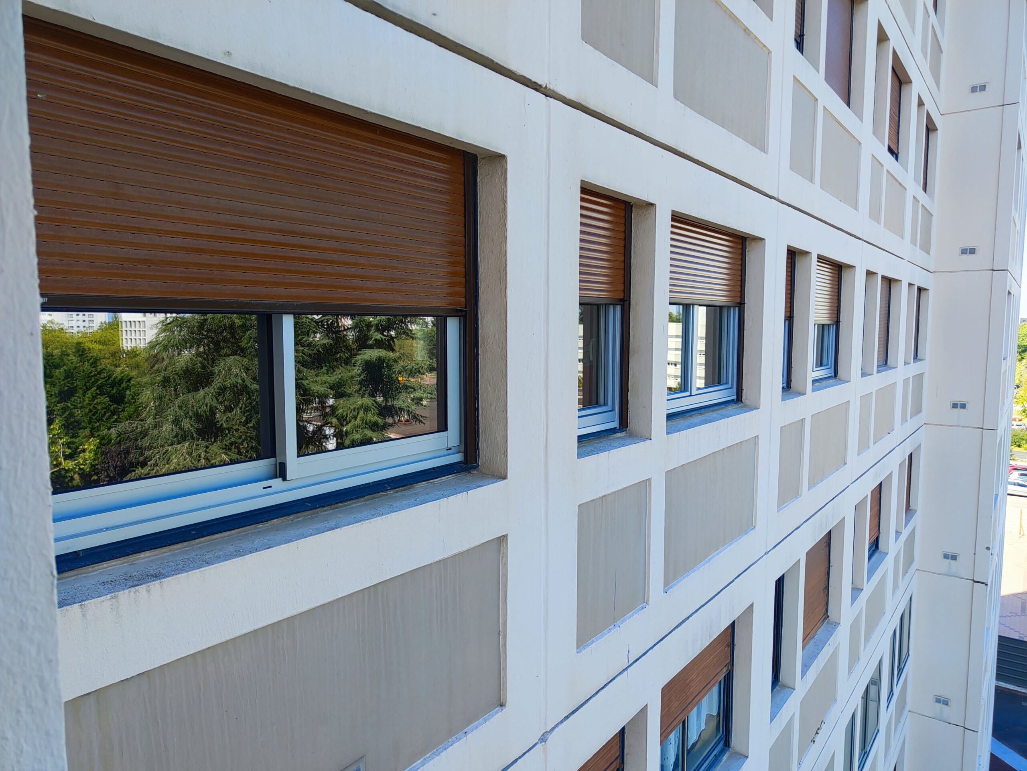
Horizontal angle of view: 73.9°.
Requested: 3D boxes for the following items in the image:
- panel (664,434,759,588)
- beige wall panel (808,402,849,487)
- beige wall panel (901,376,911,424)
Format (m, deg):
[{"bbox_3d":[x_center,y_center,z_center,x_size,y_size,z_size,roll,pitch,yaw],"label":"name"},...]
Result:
[{"bbox_3d":[1.303,0.768,4.444,0.050,0.693,1.571,4,6,38],"label":"panel"},{"bbox_3d":[3.142,0.563,6.813,0.050,0.693,1.540,4,6,38],"label":"beige wall panel"},{"bbox_3d":[5.992,0.244,10.482,0.050,0.693,0.653,4,6,38],"label":"beige wall panel"}]

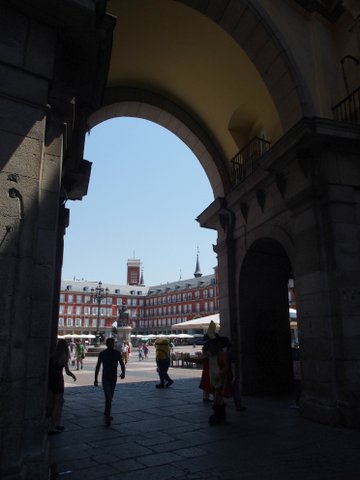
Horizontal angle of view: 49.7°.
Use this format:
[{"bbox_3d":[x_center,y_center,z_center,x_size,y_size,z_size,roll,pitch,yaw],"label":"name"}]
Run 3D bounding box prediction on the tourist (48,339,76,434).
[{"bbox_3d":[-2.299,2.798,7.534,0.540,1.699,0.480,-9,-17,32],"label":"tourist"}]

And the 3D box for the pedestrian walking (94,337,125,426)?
[{"bbox_3d":[-1.512,2.996,8.329,0.600,1.712,0.500,0,-14,0],"label":"pedestrian walking"}]

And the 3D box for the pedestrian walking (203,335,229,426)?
[{"bbox_3d":[0.799,2.960,8.498,0.620,1.865,0.500,-7,-16,26],"label":"pedestrian walking"}]

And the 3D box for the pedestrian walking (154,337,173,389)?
[{"bbox_3d":[-0.610,4.497,14.348,0.660,1.807,0.600,-1,-14,3],"label":"pedestrian walking"}]

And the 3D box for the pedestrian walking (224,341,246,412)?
[{"bbox_3d":[1.361,3.371,9.696,0.500,1.668,0.450,12,-19,-38],"label":"pedestrian walking"}]

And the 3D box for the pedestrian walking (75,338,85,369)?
[{"bbox_3d":[-5.811,6.614,22.450,0.480,1.748,0.400,-5,-15,17],"label":"pedestrian walking"}]

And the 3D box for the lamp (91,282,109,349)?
[{"bbox_3d":[-8.577,7.758,41.373,1.800,6.924,1.800,0,-14,0],"label":"lamp"}]

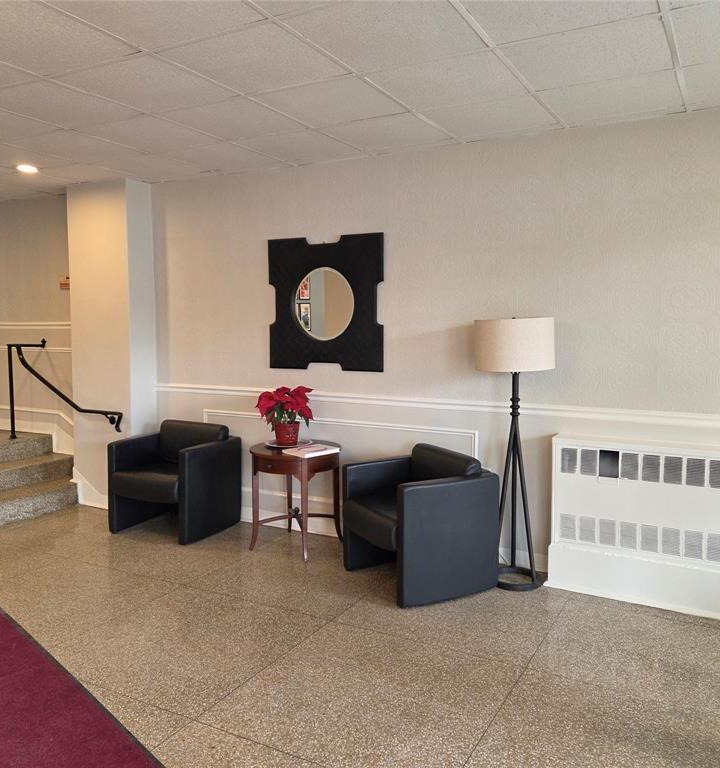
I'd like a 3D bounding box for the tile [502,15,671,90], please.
[{"bbox_3d":[0.926,-1.327,2.740,0.605,0.020,0.605,3,6,29],"label":"tile"}]

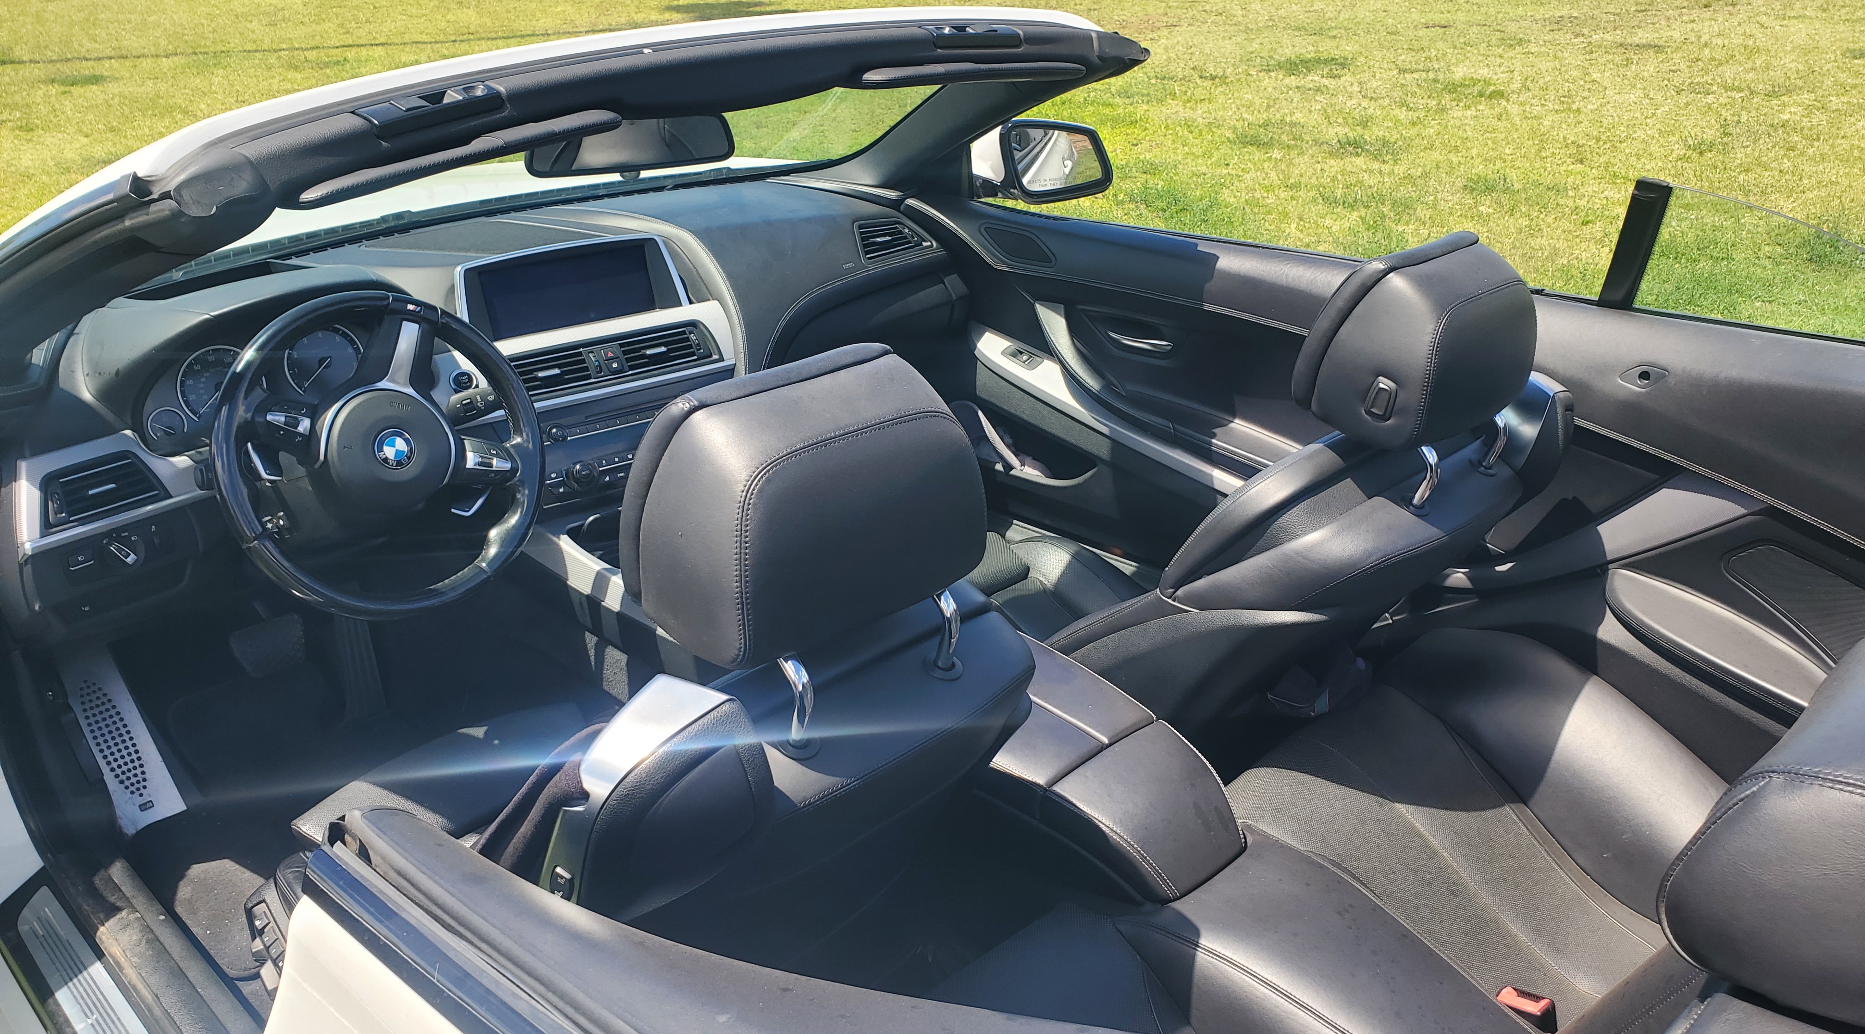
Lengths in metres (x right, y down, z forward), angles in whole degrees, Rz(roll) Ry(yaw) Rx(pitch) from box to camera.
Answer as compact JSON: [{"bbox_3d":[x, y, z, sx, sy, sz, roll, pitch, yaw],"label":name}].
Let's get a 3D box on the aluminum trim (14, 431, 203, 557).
[{"bbox_3d":[-0.891,-0.041,1.519,0.185,0.105,0.060,-23,22,-38],"label":"aluminum trim"}]

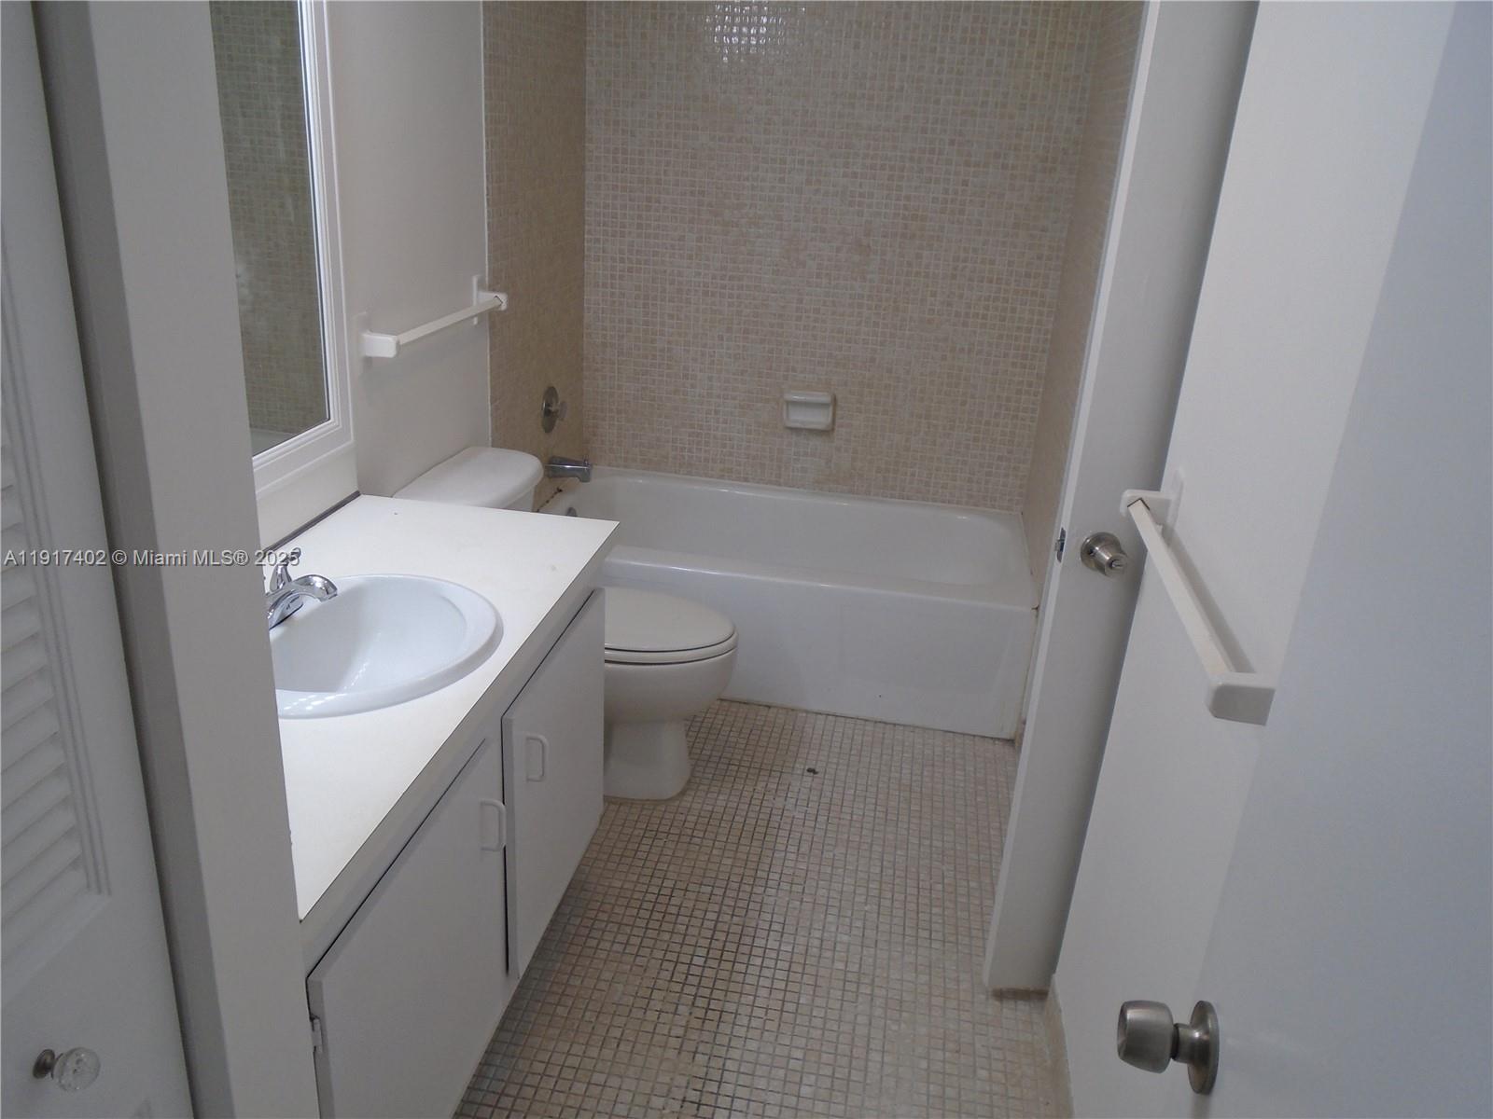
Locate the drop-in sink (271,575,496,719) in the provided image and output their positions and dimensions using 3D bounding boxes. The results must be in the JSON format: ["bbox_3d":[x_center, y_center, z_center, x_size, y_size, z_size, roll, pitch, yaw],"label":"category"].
[{"bbox_3d":[-0.606,0.190,1.714,0.425,0.180,0.480,6,21,7],"label":"drop-in sink"}]

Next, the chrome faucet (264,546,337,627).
[{"bbox_3d":[-0.685,0.053,1.679,0.150,0.110,0.160,6,21,7],"label":"chrome faucet"}]

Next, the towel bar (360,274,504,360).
[{"bbox_3d":[-0.678,-0.532,2.490,0.078,0.100,0.640,6,21,7],"label":"towel bar"}]

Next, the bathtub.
[{"bbox_3d":[0.095,0.090,3.503,1.495,0.392,0.830,6,21,7],"label":"bathtub"}]

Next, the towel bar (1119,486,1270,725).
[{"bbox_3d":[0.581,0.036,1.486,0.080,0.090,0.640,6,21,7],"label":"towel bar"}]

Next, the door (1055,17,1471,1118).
[{"bbox_3d":[0.631,0.028,1.518,0.045,2.000,0.750,6,21,7],"label":"door"}]

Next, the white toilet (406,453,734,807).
[{"bbox_3d":[-0.382,0.169,2.715,0.740,0.750,0.440,6,21,7],"label":"white toilet"}]

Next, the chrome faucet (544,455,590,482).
[{"bbox_3d":[-0.552,-0.280,3.476,0.145,0.075,0.058,6,21,7],"label":"chrome faucet"}]

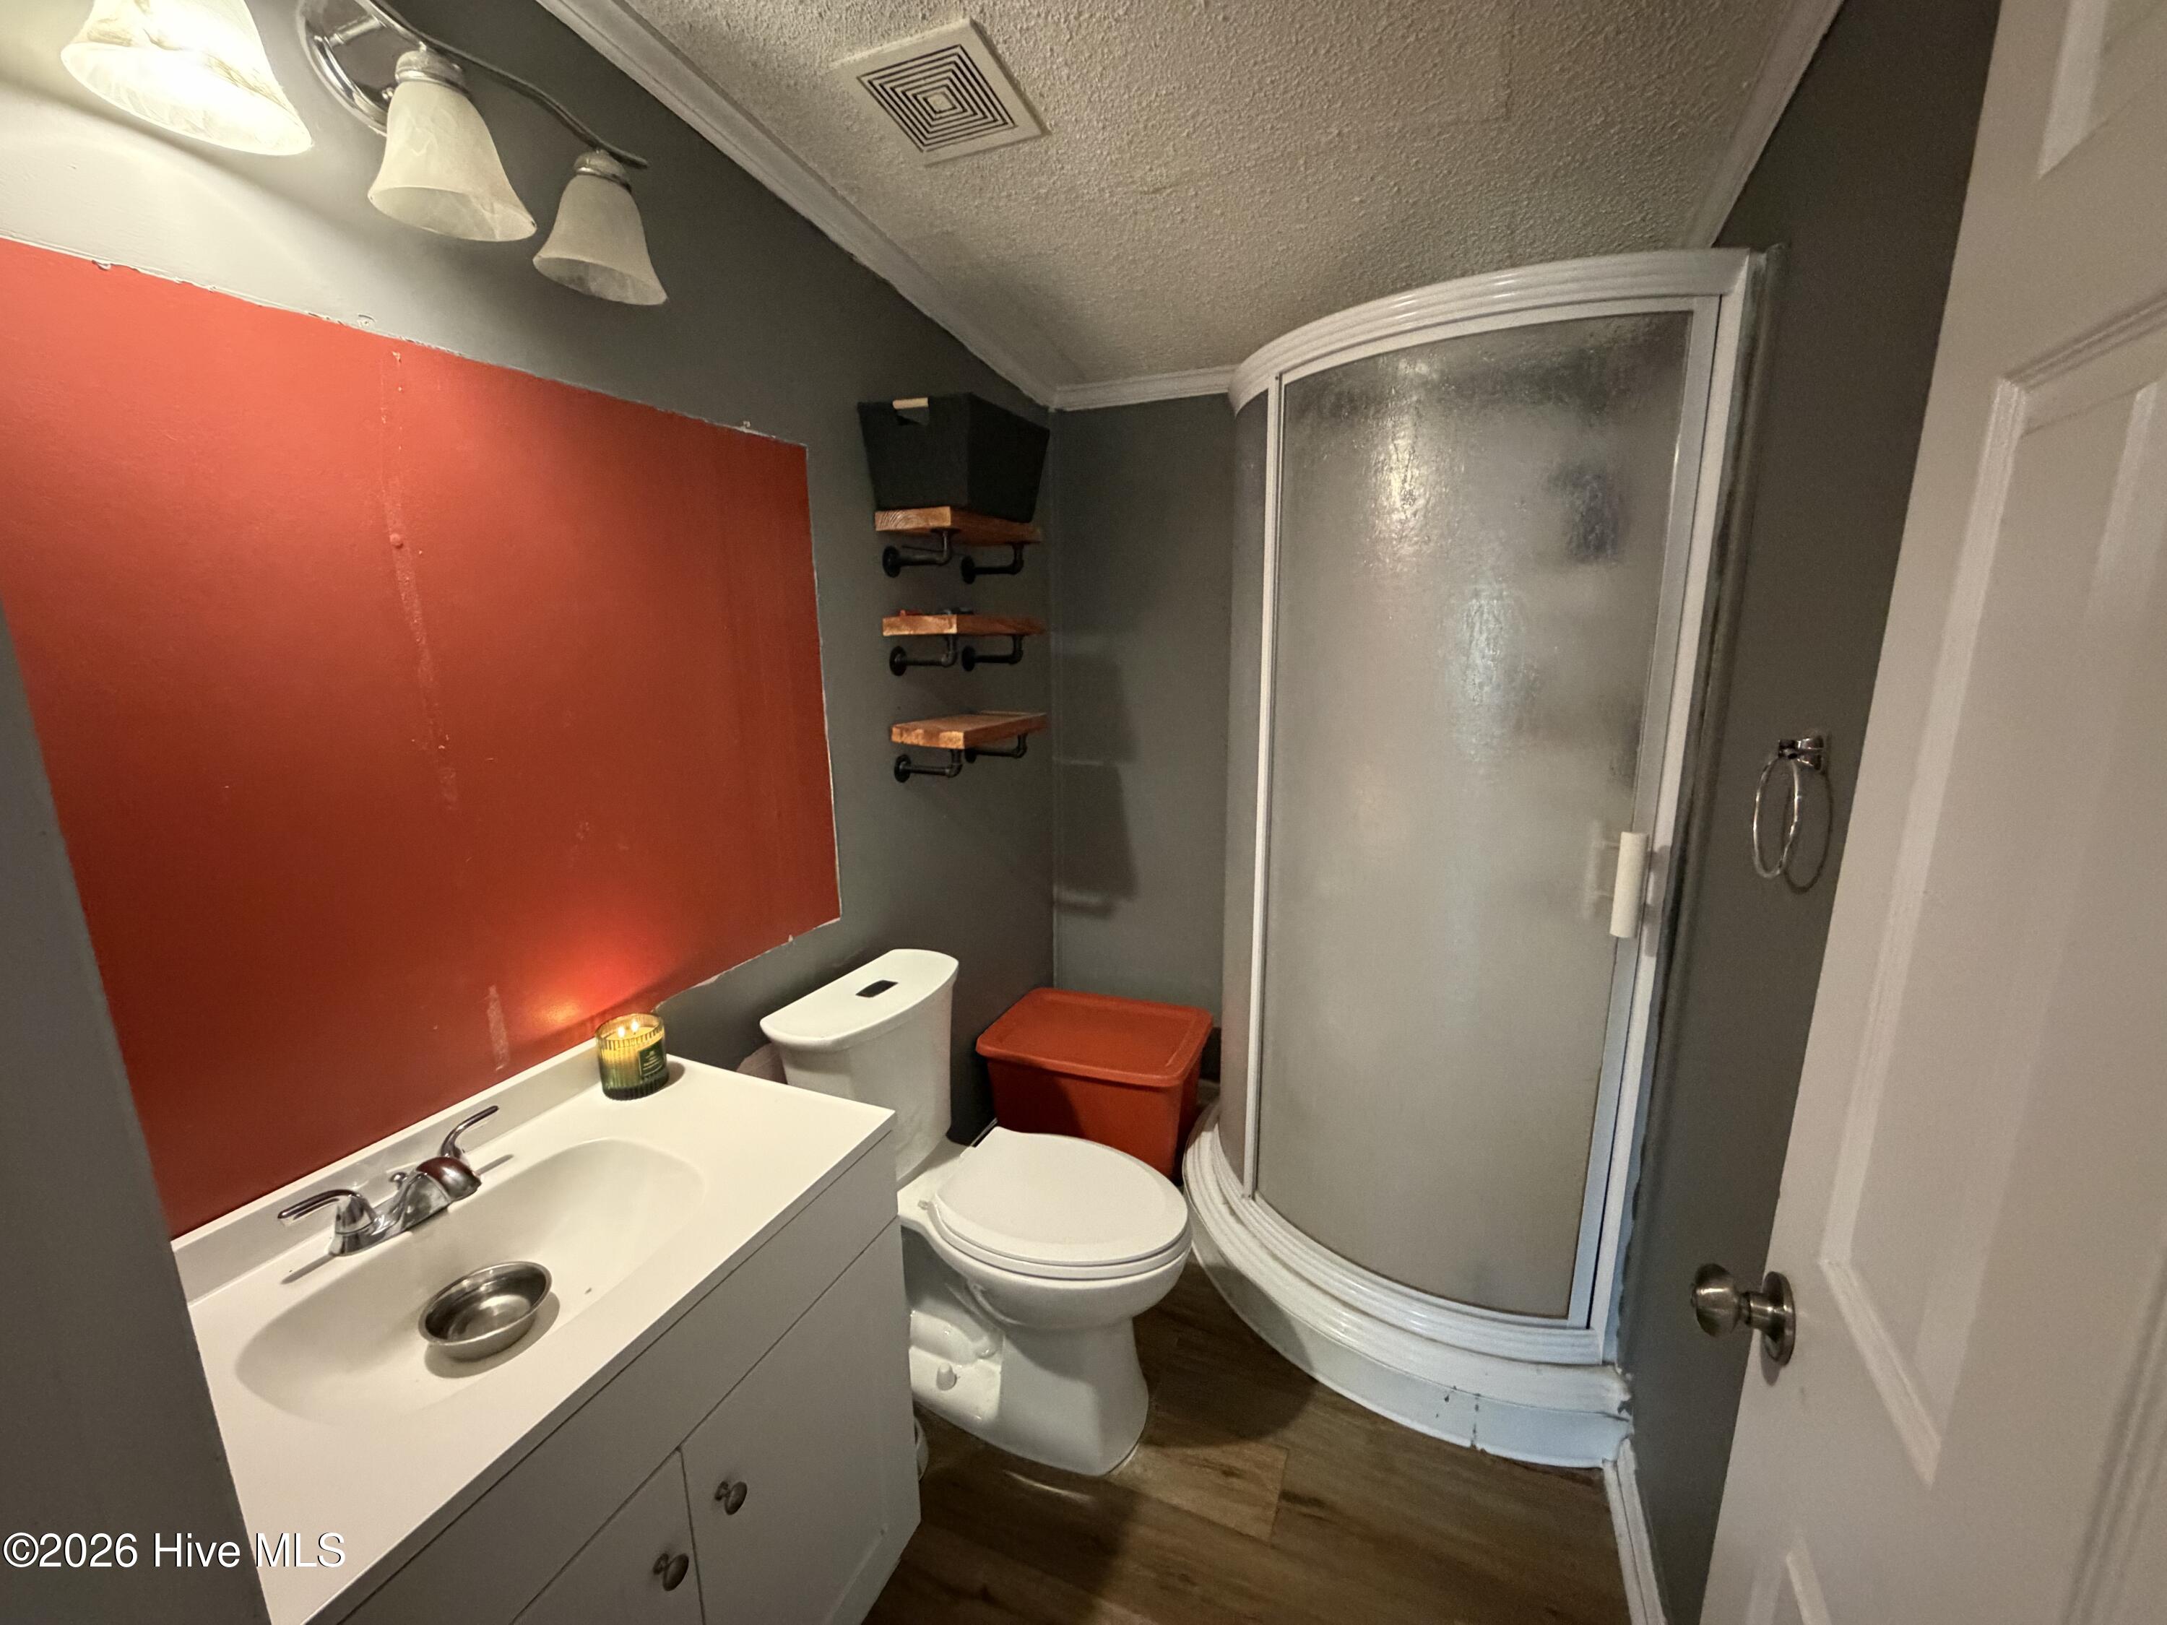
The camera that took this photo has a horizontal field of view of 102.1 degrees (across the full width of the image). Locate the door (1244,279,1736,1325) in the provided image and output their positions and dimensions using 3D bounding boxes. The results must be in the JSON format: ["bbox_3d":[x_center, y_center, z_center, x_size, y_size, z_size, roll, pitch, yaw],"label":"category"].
[{"bbox_3d":[0.648,0.067,1.657,0.750,1.820,0.180,7,14,35],"label":"door"}]

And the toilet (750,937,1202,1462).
[{"bbox_3d":[-0.165,0.757,1.712,0.760,0.764,0.464,5,13,23],"label":"toilet"}]

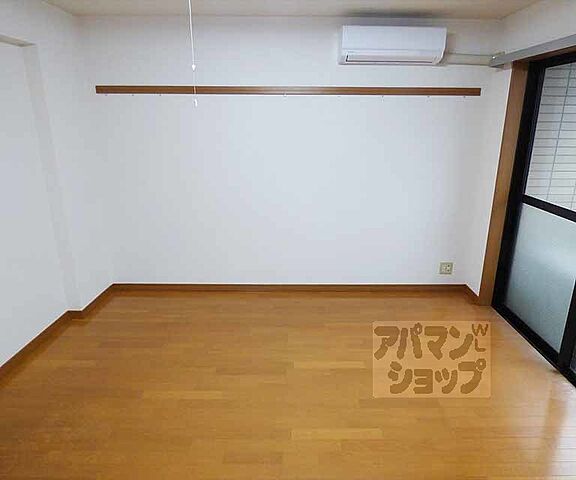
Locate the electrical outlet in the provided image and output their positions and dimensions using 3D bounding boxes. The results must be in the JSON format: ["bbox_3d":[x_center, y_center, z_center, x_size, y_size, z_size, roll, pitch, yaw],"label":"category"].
[{"bbox_3d":[1.525,0.275,3.341,0.120,0.120,0.012,0,15,0],"label":"electrical outlet"}]

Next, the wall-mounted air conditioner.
[{"bbox_3d":[0.803,-1.518,2.737,0.783,0.227,0.220,0,15,0],"label":"wall-mounted air conditioner"}]

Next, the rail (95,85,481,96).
[{"bbox_3d":[0.008,-1.246,2.911,3.220,0.058,0.025,0,15,0],"label":"rail"}]

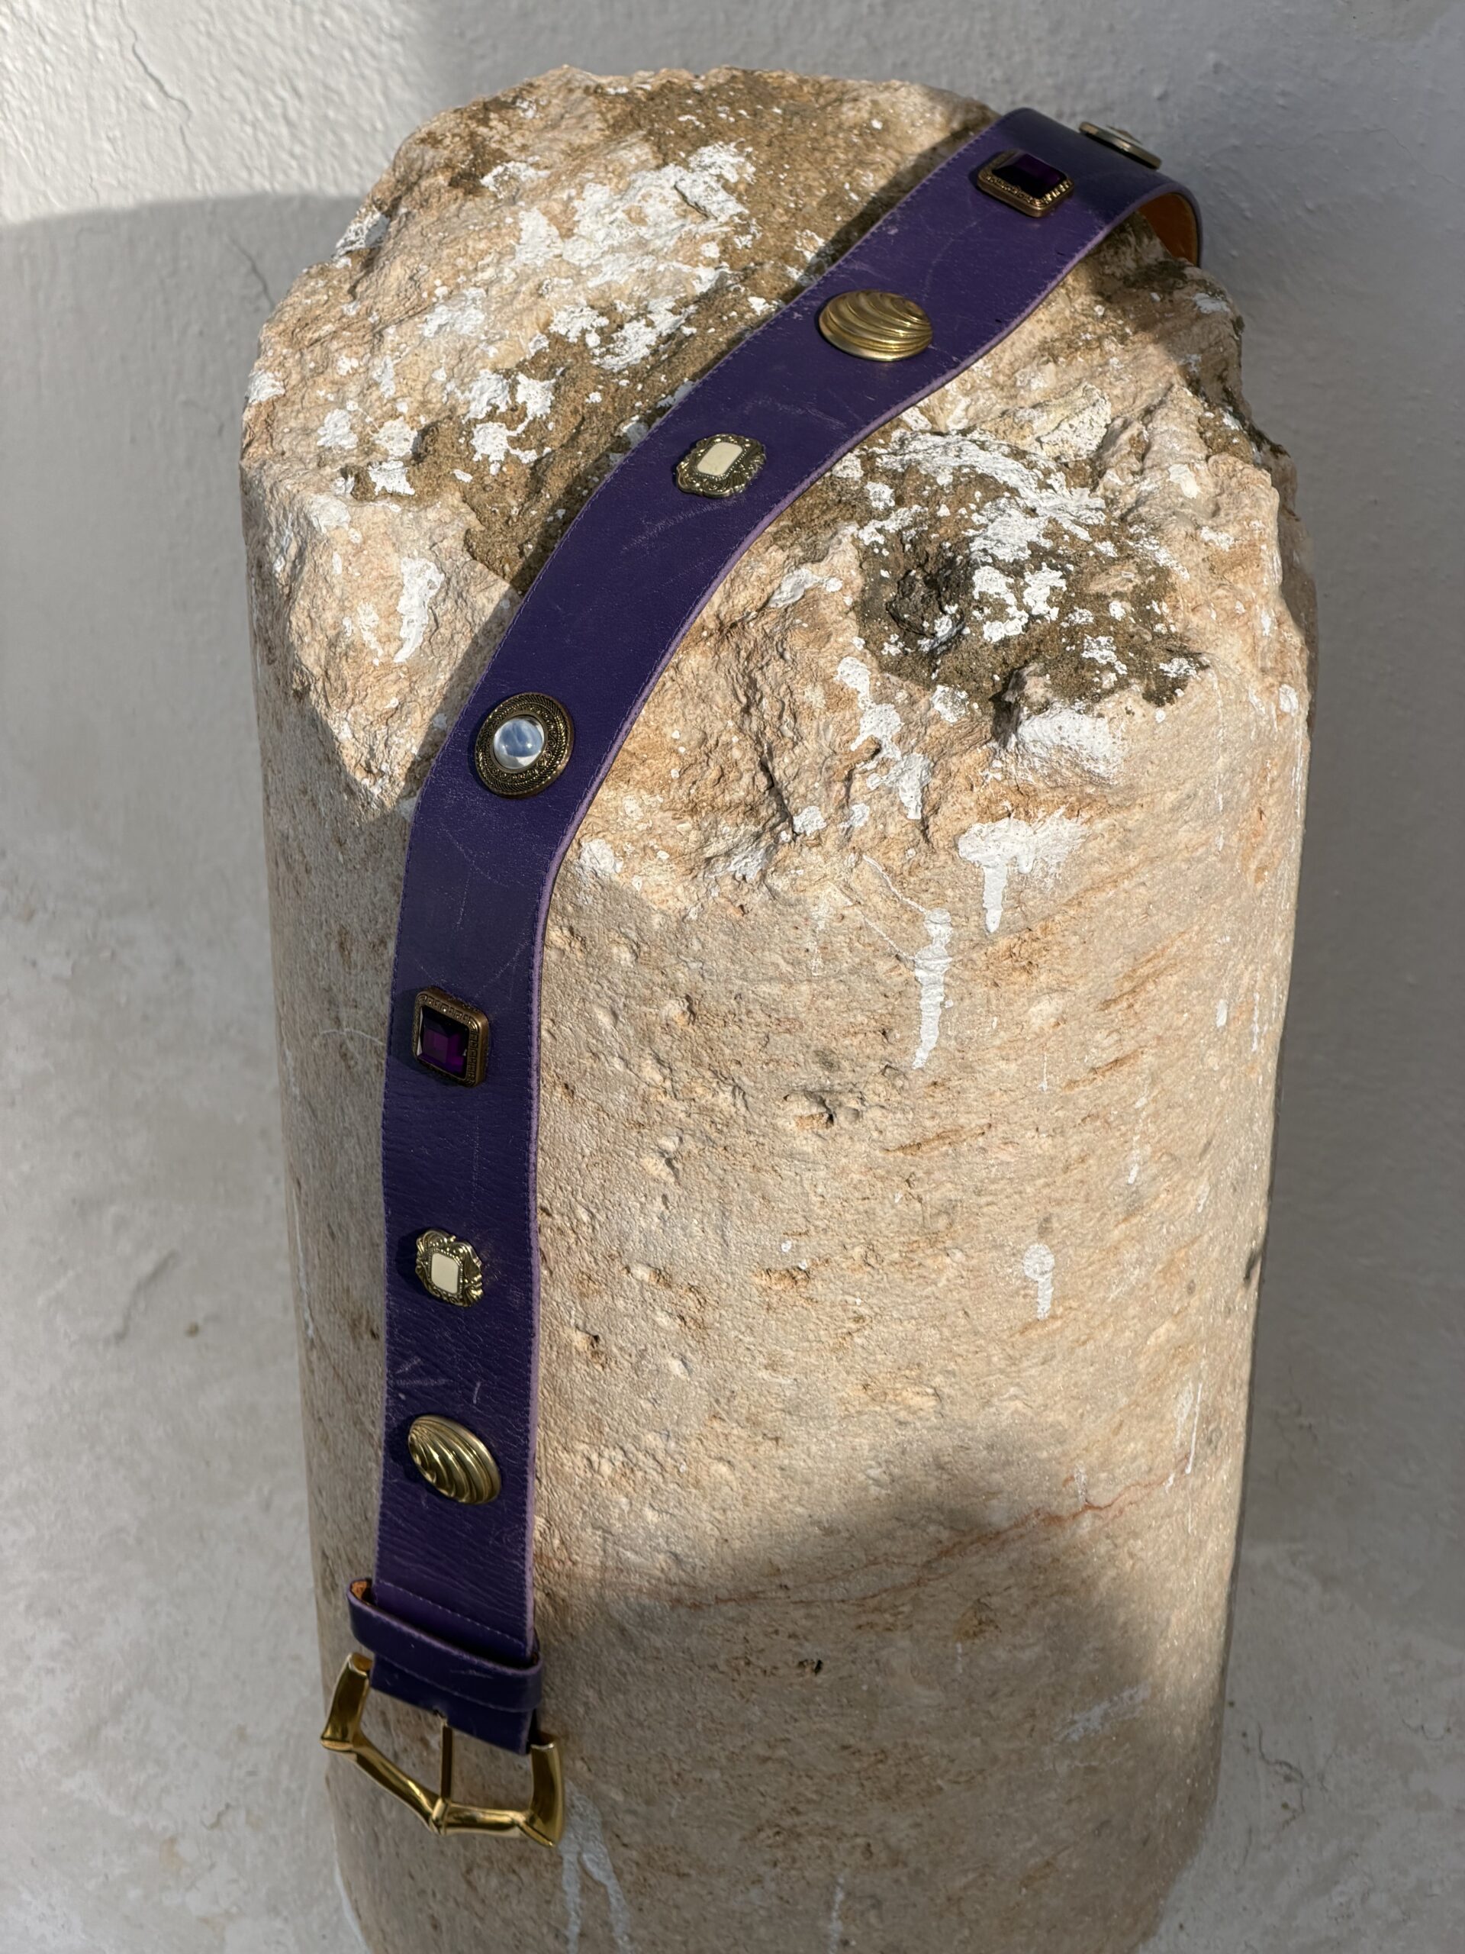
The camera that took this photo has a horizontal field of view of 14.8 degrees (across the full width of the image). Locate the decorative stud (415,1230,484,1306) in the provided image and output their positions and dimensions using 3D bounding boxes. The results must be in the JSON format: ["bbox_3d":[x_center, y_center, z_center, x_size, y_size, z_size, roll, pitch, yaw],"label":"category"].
[{"bbox_3d":[-0.075,0.077,1.496,0.019,0.020,0.004,25,43,26],"label":"decorative stud"}]

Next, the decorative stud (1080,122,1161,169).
[{"bbox_3d":[0.111,-0.237,1.600,0.027,0.006,0.027,31,16,7],"label":"decorative stud"}]

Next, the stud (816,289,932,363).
[{"bbox_3d":[0.038,-0.172,1.480,0.030,0.007,0.030,26,47,20],"label":"stud"}]

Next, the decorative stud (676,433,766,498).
[{"bbox_3d":[-0.003,-0.131,1.447,0.019,0.004,0.020,15,61,23],"label":"decorative stud"}]

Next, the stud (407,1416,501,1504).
[{"bbox_3d":[-0.077,0.132,1.537,0.030,0.030,0.007,24,43,25],"label":"stud"}]

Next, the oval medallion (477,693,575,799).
[{"bbox_3d":[-0.053,-0.059,1.424,0.027,0.006,0.027,22,84,33],"label":"oval medallion"}]

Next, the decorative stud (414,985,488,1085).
[{"bbox_3d":[-0.072,0.015,1.452,0.020,0.020,0.004,30,46,26],"label":"decorative stud"}]

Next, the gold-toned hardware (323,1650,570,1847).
[{"bbox_3d":[-0.082,0.220,1.590,0.075,0.052,0.013,22,42,21],"label":"gold-toned hardware"}]

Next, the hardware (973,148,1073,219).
[{"bbox_3d":[0.080,-0.216,1.540,0.020,0.004,0.020,28,46,19],"label":"hardware"}]

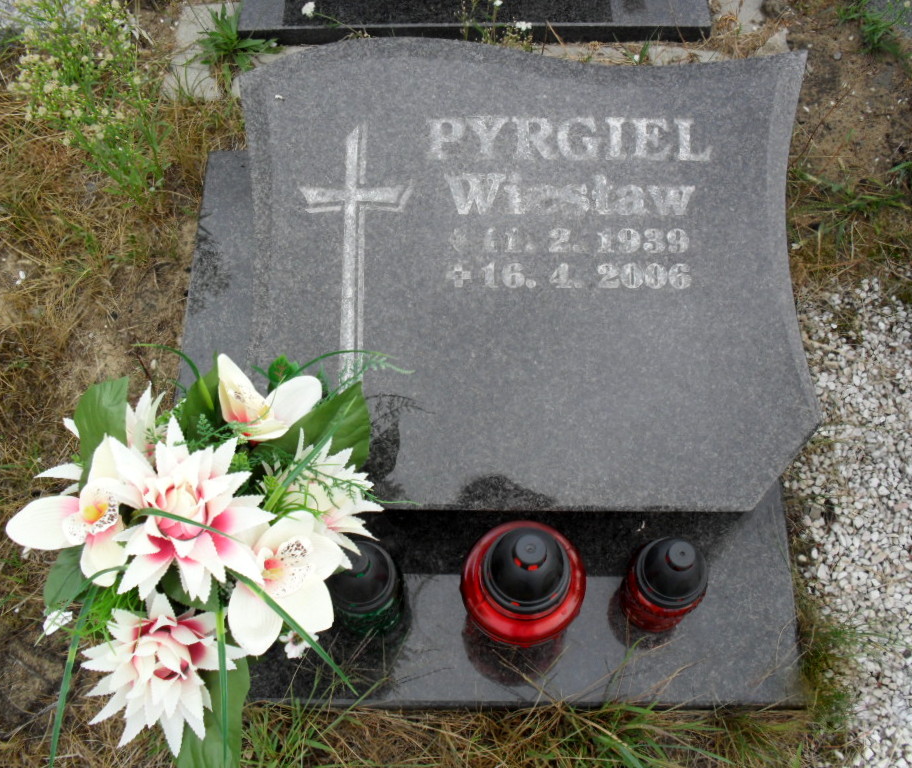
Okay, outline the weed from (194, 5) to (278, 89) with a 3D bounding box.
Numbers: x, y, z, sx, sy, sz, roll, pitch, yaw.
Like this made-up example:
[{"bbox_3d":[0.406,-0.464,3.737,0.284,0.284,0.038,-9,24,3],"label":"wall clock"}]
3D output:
[{"bbox_3d":[-0.365,-0.561,1.697,0.145,0.085,0.130,-2,65,0],"label":"weed"}]

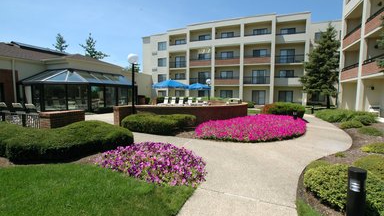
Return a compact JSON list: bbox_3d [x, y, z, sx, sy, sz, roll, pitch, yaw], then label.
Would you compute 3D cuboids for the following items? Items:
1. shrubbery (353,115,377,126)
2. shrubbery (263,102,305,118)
[{"bbox_3d":[9.587,0.603,9.453,1.200,0.600,1.050,2,4,20],"label":"shrubbery"},{"bbox_3d":[6.847,0.121,12.630,2.900,1.100,1.900,1,4,12],"label":"shrubbery"}]

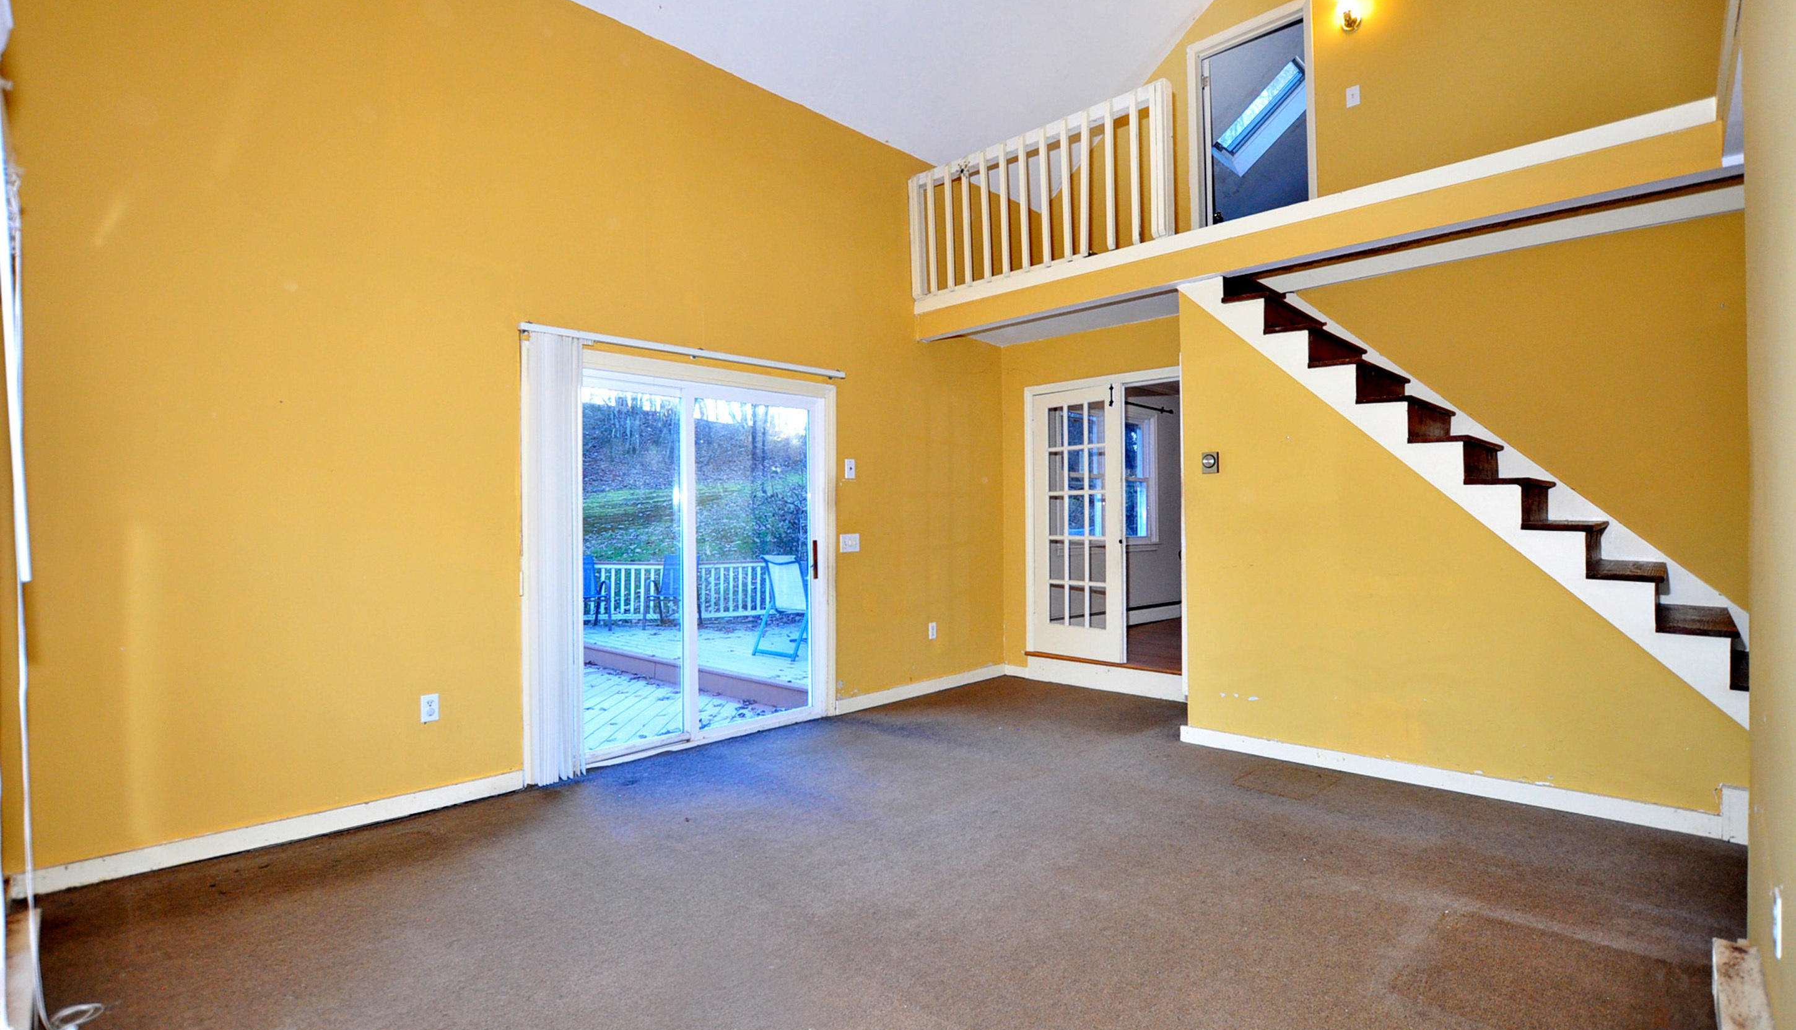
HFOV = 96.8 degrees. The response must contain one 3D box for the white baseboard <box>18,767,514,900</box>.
[{"bbox_3d":[-2.351,1.242,3.213,1.627,0.083,0.021,0,-1,-45],"label":"white baseboard"}]

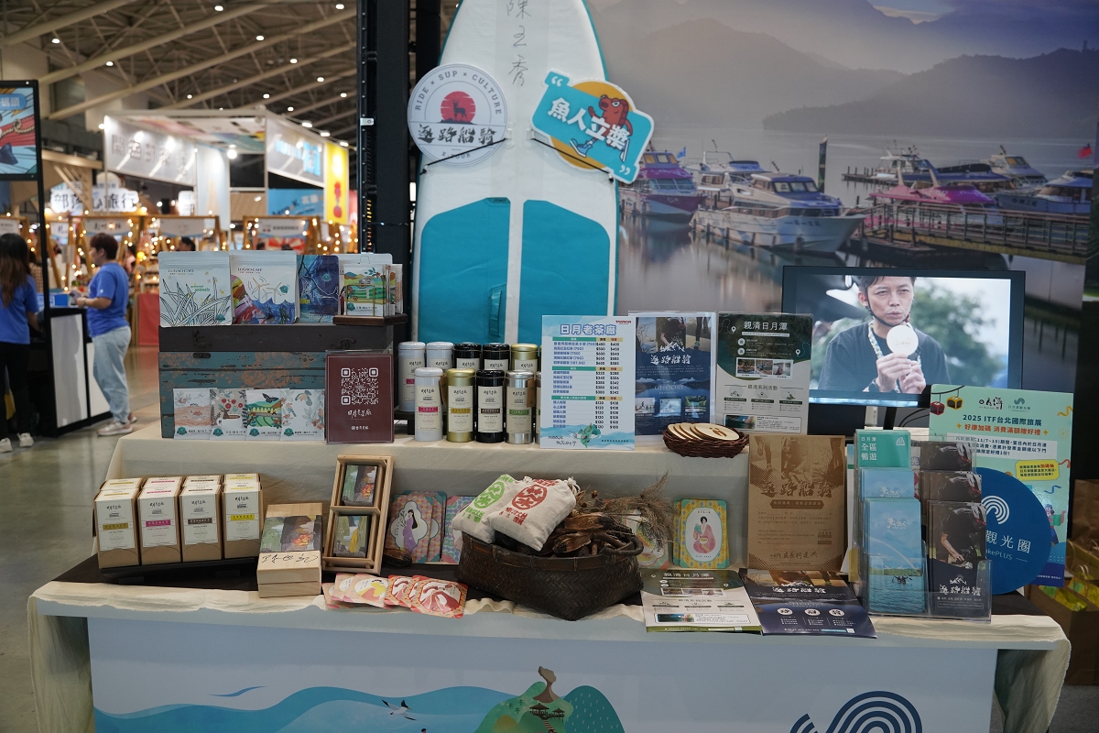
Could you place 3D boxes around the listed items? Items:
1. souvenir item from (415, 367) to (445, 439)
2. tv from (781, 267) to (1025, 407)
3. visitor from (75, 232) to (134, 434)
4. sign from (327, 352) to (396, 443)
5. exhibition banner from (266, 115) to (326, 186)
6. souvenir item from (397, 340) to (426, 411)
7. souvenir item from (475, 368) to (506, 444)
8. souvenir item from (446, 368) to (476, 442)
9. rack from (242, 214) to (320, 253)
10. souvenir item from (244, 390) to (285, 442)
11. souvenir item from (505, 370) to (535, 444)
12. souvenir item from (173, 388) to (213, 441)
[{"bbox_3d":[-0.282,0.088,2.004,0.064,0.164,0.064,1,7,4],"label":"souvenir item"},{"bbox_3d":[0.893,-0.072,2.170,0.590,0.347,0.060,1,2,3],"label":"tv"},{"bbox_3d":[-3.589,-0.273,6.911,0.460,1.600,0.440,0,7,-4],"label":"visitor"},{"bbox_3d":[-0.430,0.072,1.981,0.153,0.207,0.065,1,7,3],"label":"sign"},{"bbox_3d":[-4.915,-4.108,16.626,0.100,1.020,3.100,1,7,3],"label":"exhibition banner"},{"bbox_3d":[-0.335,0.024,2.088,0.064,0.164,0.064,1,7,4],"label":"souvenir item"},{"bbox_3d":[-0.136,0.093,2.013,0.066,0.164,0.066,1,7,3],"label":"souvenir item"},{"bbox_3d":[-0.204,0.092,2.014,0.066,0.164,0.066,1,7,3],"label":"souvenir item"},{"bbox_3d":[-4.014,-1.229,12.850,1.120,2.040,0.700,1,7,3],"label":"rack"},{"bbox_3d":[-0.651,0.112,1.986,0.100,0.119,0.025,1,7,3],"label":"souvenir item"},{"bbox_3d":[-0.066,0.095,2.001,0.066,0.164,0.066,1,7,3],"label":"souvenir item"},{"bbox_3d":[-0.820,0.107,1.991,0.102,0.122,0.015,1,3,0],"label":"souvenir item"}]

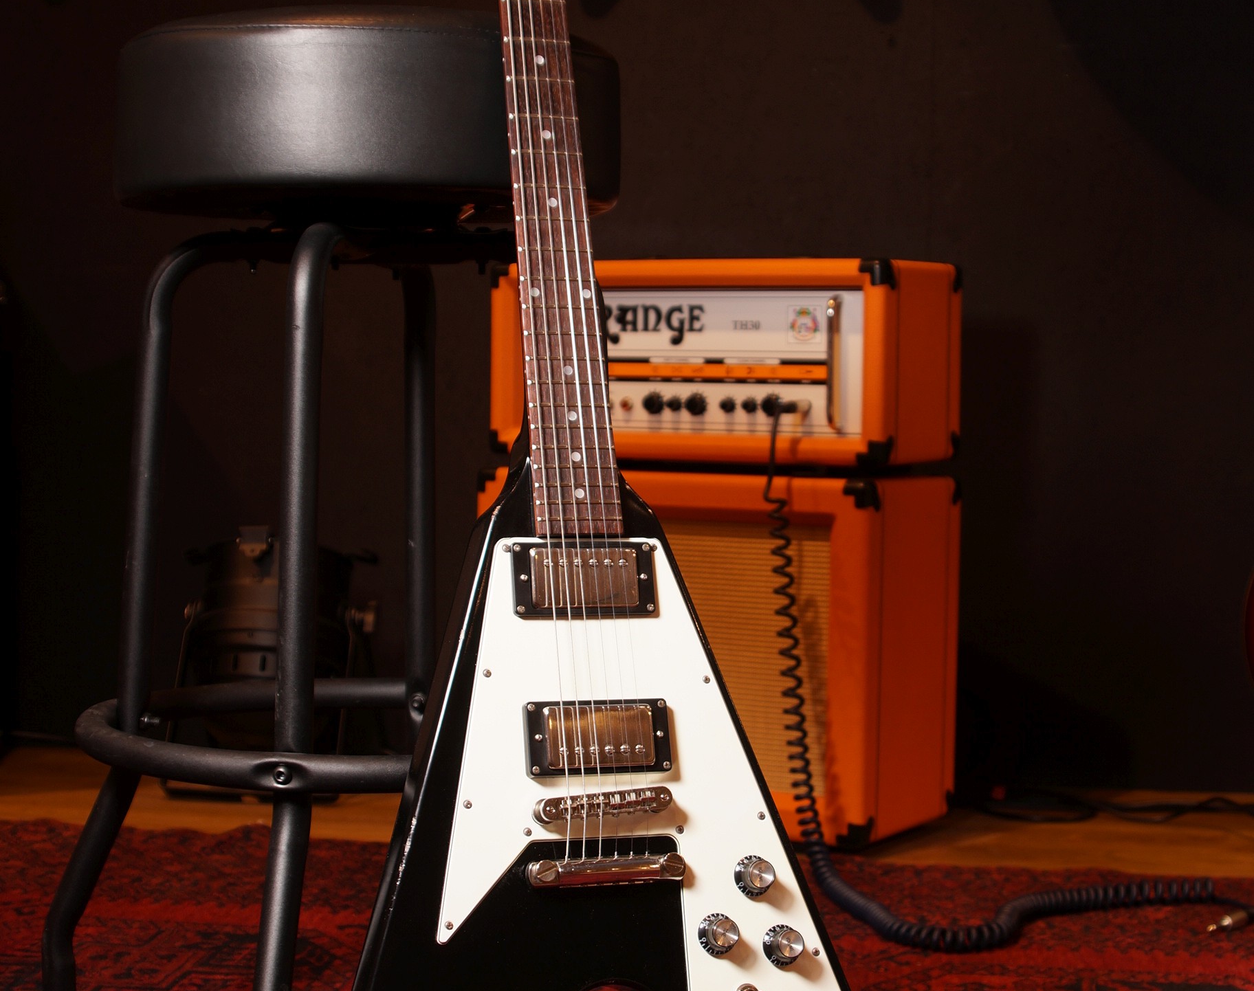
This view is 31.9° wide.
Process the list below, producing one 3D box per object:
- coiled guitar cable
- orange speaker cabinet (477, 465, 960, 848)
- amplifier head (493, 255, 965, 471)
[{"bbox_3d":[0.410,0.160,2.319,0.520,0.530,0.500,1,3,0],"label":"coiled guitar cable"},{"bbox_3d":[0.115,0.182,2.811,0.547,0.445,0.285,2,3,29],"label":"orange speaker cabinet"},{"bbox_3d":[0.121,-0.163,2.760,0.547,0.252,0.232,2,3,29],"label":"amplifier head"}]

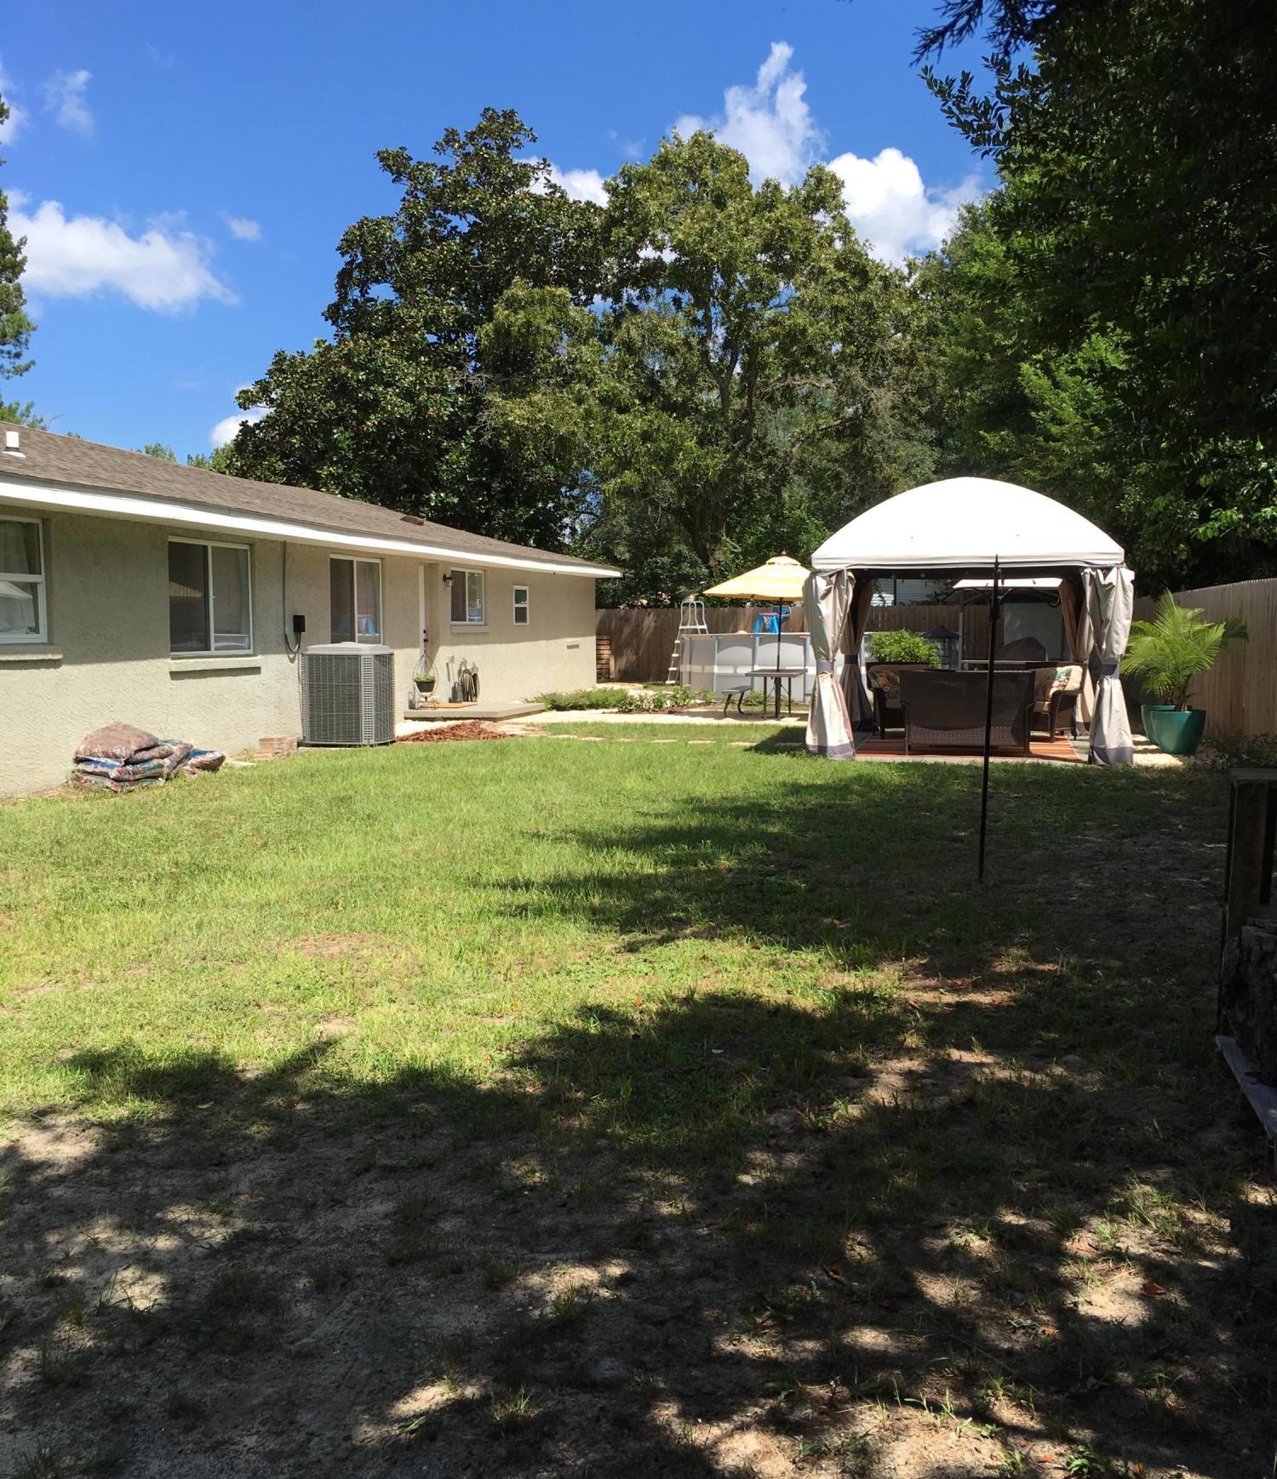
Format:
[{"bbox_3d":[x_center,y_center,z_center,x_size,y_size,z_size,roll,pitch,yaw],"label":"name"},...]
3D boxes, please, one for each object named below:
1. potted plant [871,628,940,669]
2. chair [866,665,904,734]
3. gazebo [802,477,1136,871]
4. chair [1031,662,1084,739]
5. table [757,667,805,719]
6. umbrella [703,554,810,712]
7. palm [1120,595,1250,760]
[{"bbox_3d":[3.730,-0.860,19.994,0.960,1.330,0.920,1,5,14],"label":"potted plant"},{"bbox_3d":[3.200,-0.479,17.169,0.740,0.890,0.800,0,5,-2],"label":"chair"},{"bbox_3d":[3.550,-1.353,15.541,3.150,2.900,3.500,1,5,14],"label":"gazebo"},{"bbox_3d":[4.730,-0.460,16.940,0.740,0.890,0.800,4,6,37],"label":"chair"},{"bbox_3d":[2.103,-0.665,21.364,0.780,0.670,0.900,1,5,14],"label":"table"},{"bbox_3d":[2.133,-1.552,21.291,2.380,2.450,2.380,3,5,14],"label":"umbrella"},{"bbox_3d":[5.770,-0.705,15.043,1.250,1.690,1.200,1,5,14],"label":"palm"}]

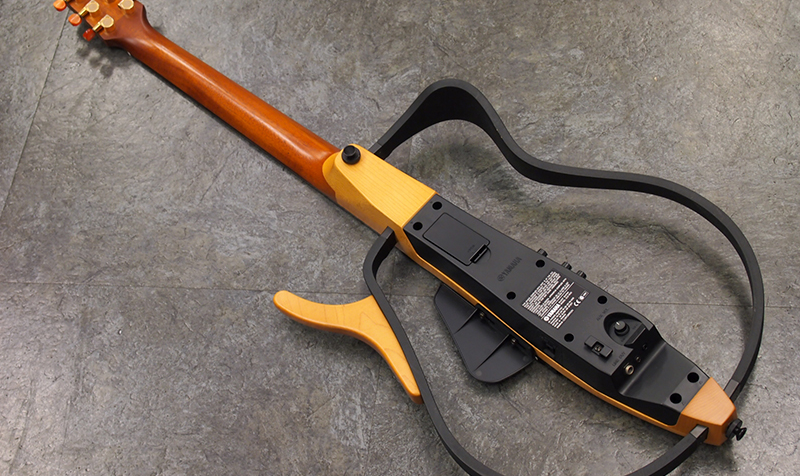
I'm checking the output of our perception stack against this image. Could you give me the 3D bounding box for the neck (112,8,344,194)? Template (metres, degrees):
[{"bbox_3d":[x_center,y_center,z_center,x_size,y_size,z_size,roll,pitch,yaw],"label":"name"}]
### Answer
[{"bbox_3d":[-0.195,-0.160,1.528,0.370,0.032,0.063,35,69,27],"label":"neck"}]

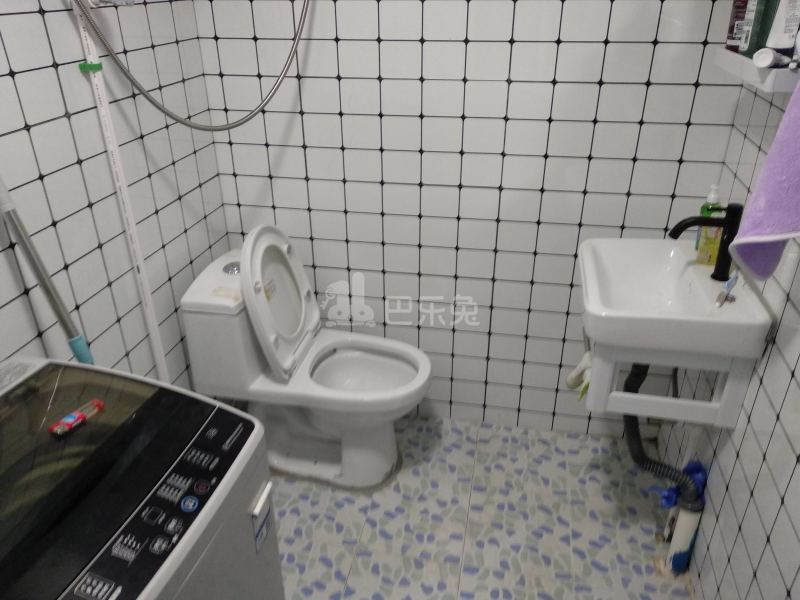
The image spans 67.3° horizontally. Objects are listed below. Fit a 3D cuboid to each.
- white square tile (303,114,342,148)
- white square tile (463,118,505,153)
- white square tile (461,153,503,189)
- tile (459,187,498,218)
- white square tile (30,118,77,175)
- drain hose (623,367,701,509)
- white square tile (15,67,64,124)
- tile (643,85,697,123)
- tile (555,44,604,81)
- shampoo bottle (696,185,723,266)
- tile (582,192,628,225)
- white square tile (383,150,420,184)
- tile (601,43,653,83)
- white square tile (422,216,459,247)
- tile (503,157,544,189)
[{"bbox_3d":[-0.232,-0.507,1.799,0.118,0.098,0.010,5,28,10],"label":"white square tile"},{"bbox_3d":[0.241,-0.469,1.721,0.118,0.098,0.010,5,28,10],"label":"white square tile"},{"bbox_3d":[0.241,-0.380,1.763,0.117,0.098,0.010,5,28,10],"label":"white square tile"},{"bbox_3d":[0.243,-0.292,1.820,0.119,0.100,0.010,5,28,10],"label":"tile"},{"bbox_3d":[-0.717,-0.319,1.241,0.010,0.099,0.119,5,28,10],"label":"white square tile"},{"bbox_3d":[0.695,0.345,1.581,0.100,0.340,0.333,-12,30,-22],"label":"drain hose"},{"bbox_3d":[-0.718,-0.408,1.197,0.010,0.099,0.119,5,28,10],"label":"white square tile"},{"bbox_3d":[0.710,-0.518,1.591,0.117,0.098,0.010,5,28,10],"label":"tile"},{"bbox_3d":[0.475,-0.626,1.585,0.117,0.098,0.010,5,28,10],"label":"tile"},{"bbox_3d":[0.757,-0.179,1.462,0.056,0.195,0.044,15,31,27],"label":"shampoo bottle"},{"bbox_3d":[0.598,-0.264,1.762,0.118,0.099,0.010,5,28,10],"label":"tile"},{"bbox_3d":[0.006,-0.400,1.815,0.119,0.099,0.010,5,28,10],"label":"white square tile"},{"bbox_3d":[0.594,-0.617,1.569,0.118,0.098,0.010,5,28,10],"label":"tile"},{"bbox_3d":[0.125,-0.214,1.889,0.118,0.099,0.010,5,28,10],"label":"white square tile"},{"bbox_3d":[0.361,-0.371,1.753,0.119,0.100,0.010,5,28,10],"label":"tile"}]

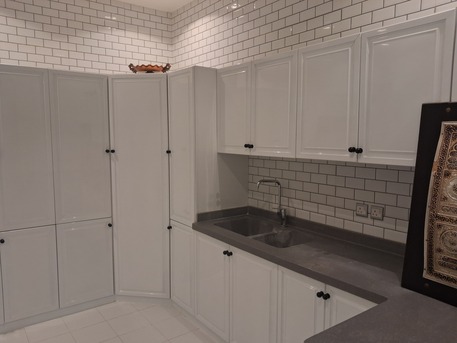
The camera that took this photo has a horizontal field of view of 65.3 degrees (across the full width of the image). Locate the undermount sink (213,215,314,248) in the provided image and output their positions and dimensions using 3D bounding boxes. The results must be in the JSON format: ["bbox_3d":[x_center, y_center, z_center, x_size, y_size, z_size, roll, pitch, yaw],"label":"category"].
[{"bbox_3d":[0.274,0.569,2.853,0.420,0.190,0.850,-4,7,-38],"label":"undermount sink"}]

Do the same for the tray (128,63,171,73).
[{"bbox_3d":[-0.758,-0.973,3.428,0.430,0.120,0.280,1,6,7],"label":"tray"}]

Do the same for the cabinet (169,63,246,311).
[{"bbox_3d":[-0.186,0.186,3.383,0.604,2.173,0.445,-4,7,-38],"label":"cabinet"}]

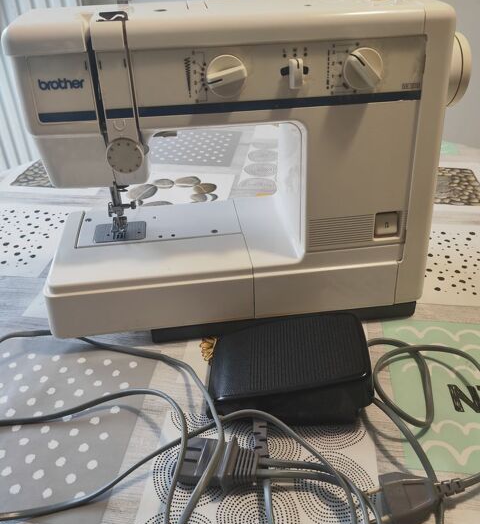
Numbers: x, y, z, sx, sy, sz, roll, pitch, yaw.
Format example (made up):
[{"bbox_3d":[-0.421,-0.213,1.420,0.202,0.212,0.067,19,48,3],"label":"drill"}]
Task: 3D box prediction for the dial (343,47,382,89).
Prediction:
[{"bbox_3d":[0.098,-0.151,0.393,0.031,0.031,0.014,-5,26,-6],"label":"dial"}]

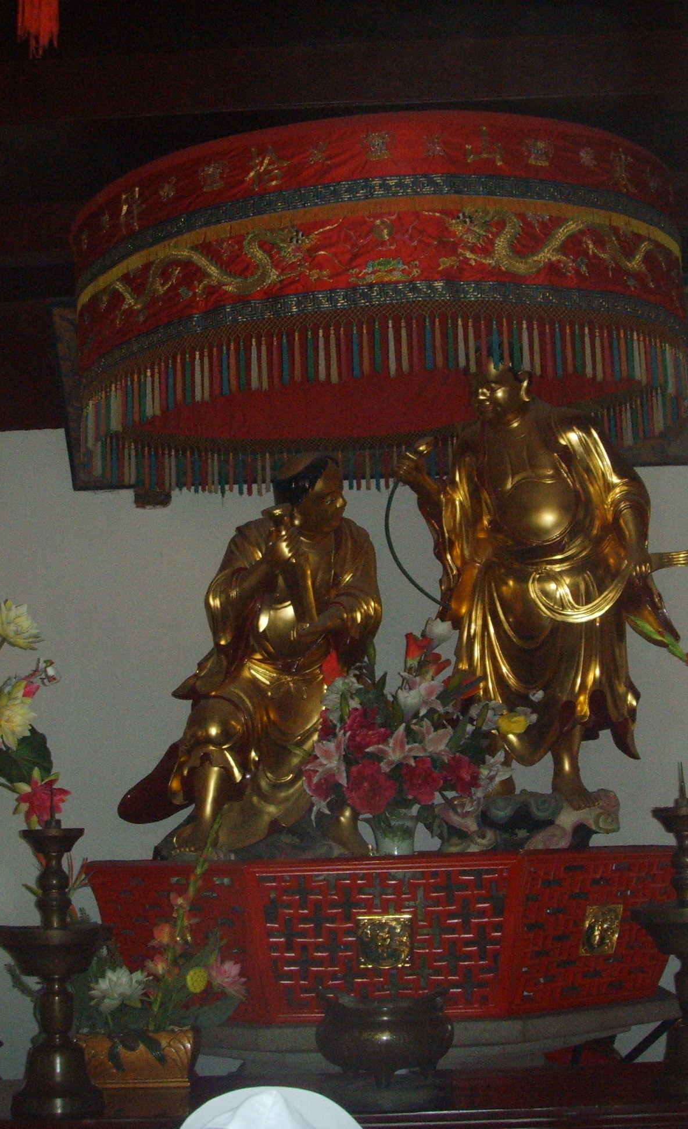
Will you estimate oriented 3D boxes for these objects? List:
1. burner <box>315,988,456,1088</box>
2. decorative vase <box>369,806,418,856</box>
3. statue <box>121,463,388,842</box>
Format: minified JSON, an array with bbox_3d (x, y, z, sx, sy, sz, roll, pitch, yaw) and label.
[{"bbox_3d":[0.088,1.020,3.664,0.293,0.179,0.270,-2,-9,2],"label":"burner"},{"bbox_3d":[0.135,0.745,4.741,0.148,0.132,0.148,-2,-9,2],"label":"decorative vase"},{"bbox_3d":[-0.297,0.301,5.287,0.787,1.156,0.720,-2,-9,2],"label":"statue"}]

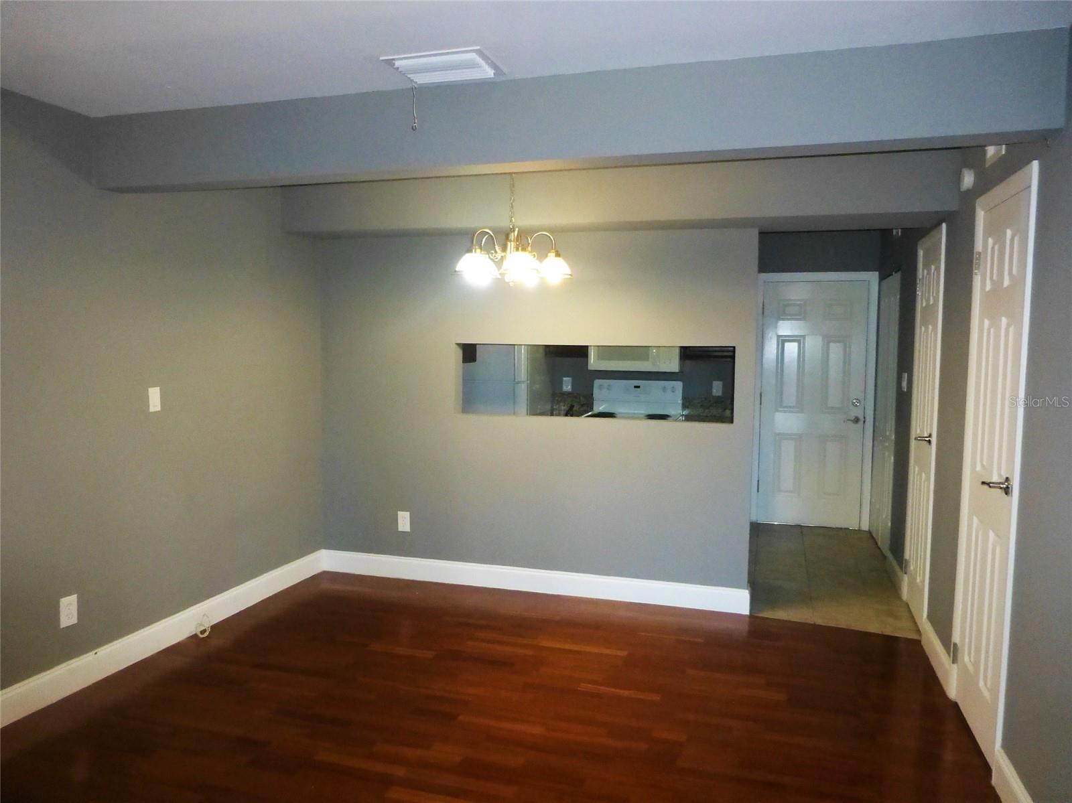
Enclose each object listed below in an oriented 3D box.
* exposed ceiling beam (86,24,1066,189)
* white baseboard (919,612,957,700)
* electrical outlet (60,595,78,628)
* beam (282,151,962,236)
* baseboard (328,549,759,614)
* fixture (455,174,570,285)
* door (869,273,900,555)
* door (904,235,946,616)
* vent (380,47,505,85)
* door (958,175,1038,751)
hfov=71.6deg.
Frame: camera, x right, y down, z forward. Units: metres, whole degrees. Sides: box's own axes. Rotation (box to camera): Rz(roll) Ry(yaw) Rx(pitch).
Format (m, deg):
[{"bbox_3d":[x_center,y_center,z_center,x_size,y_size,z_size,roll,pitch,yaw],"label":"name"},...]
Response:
[{"bbox_3d":[-0.147,-1.010,2.749,3.590,0.292,0.140,2,5,16],"label":"exposed ceiling beam"},{"bbox_3d":[1.893,1.181,3.513,0.018,0.140,0.680,2,5,18],"label":"white baseboard"},{"bbox_3d":[-1.973,0.888,3.149,0.010,0.121,0.077,2,5,19],"label":"electrical outlet"},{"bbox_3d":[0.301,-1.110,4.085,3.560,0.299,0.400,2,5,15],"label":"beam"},{"bbox_3d":[-0.100,1.081,4.504,2.679,0.141,0.018,2,5,15],"label":"baseboard"},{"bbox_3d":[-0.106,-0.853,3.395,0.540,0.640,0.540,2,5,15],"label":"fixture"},{"bbox_3d":[2.615,0.088,5.559,0.050,2.000,0.900,2,5,18],"label":"door"},{"bbox_3d":[2.119,0.149,4.062,0.060,2.110,0.670,2,5,18],"label":"door"},{"bbox_3d":[-0.309,-1.126,2.530,0.355,0.030,0.260,2,5,15],"label":"vent"},{"bbox_3d":[1.712,0.247,2.793,0.060,2.110,0.690,2,5,18],"label":"door"}]

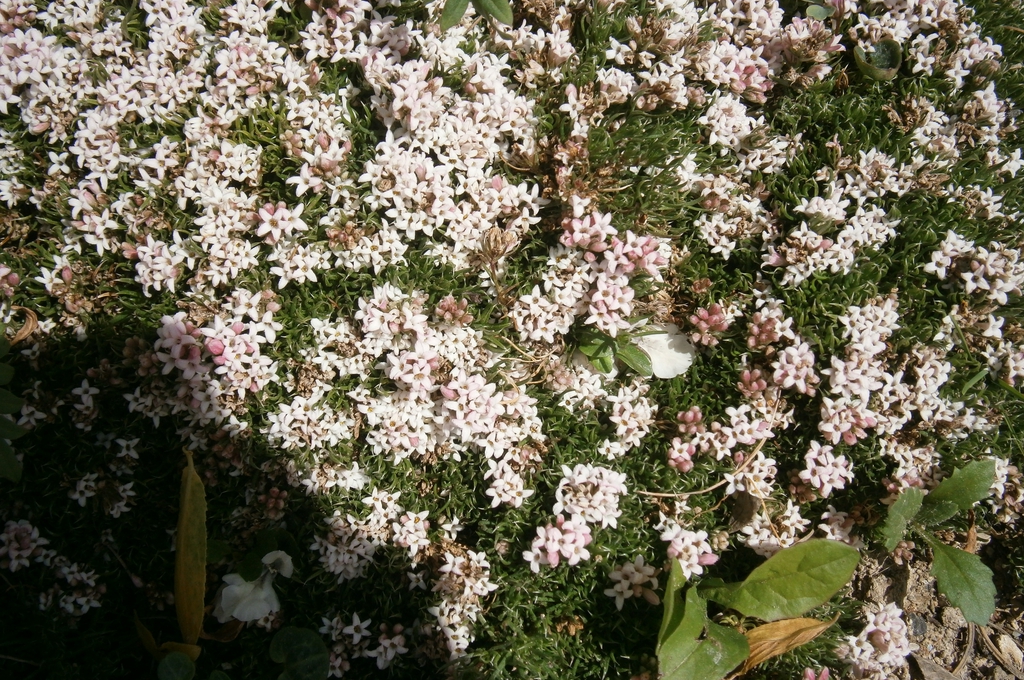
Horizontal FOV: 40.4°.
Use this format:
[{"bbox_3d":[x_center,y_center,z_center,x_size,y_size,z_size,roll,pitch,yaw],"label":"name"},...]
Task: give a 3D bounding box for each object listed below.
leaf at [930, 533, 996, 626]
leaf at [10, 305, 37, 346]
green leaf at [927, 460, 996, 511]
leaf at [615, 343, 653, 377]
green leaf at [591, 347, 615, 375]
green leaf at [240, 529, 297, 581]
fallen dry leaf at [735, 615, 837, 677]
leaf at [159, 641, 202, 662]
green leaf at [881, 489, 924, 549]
[{"bbox_3d":[0.109,0.059,0.342,0.014,0.006,0.025,-25,67,-11],"label":"leaf"},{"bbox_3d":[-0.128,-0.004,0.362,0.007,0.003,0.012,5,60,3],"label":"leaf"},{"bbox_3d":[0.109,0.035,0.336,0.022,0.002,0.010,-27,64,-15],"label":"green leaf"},{"bbox_3d":[0.032,0.005,0.366,0.012,0.003,0.005,41,71,17],"label":"leaf"},{"bbox_3d":[0.024,0.006,0.367,0.005,0.003,0.008,-32,69,-14],"label":"green leaf"},{"bbox_3d":[-0.061,0.054,0.349,0.014,0.005,0.013,-4,65,-2],"label":"green leaf"},{"bbox_3d":[0.065,0.074,0.335,0.033,0.007,0.008,-26,68,-12],"label":"fallen dry leaf"},{"bbox_3d":[-0.081,0.076,0.341,0.011,0.003,0.004,12,66,6],"label":"leaf"},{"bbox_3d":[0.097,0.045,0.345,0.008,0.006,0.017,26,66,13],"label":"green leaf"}]

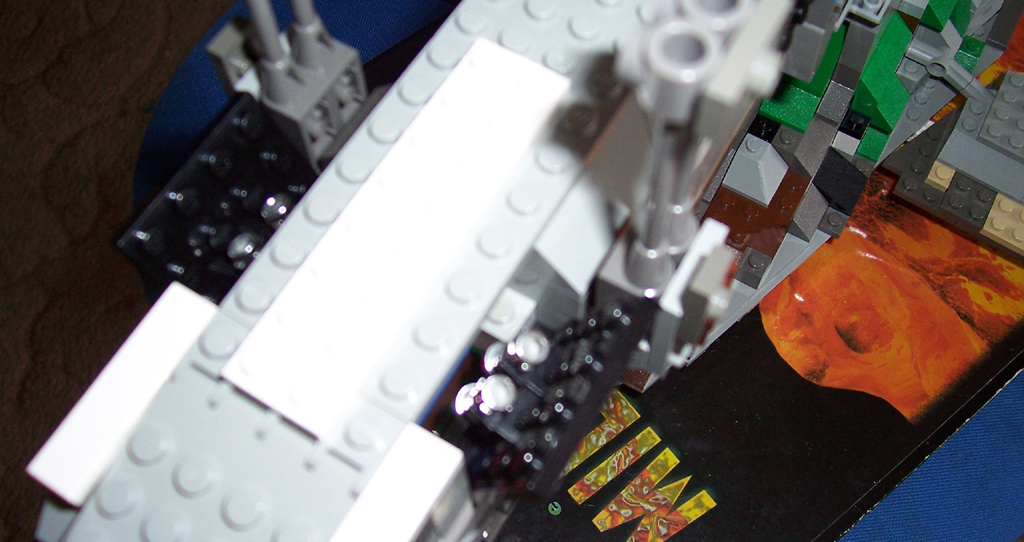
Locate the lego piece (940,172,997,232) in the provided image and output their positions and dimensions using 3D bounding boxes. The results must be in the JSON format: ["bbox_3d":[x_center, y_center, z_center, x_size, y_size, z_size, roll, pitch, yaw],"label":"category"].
[{"bbox_3d":[0.159,-0.024,0.336,0.016,0.005,0.016,29,70,16],"label":"lego piece"}]

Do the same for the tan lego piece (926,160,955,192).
[{"bbox_3d":[0.154,-0.034,0.345,0.008,0.005,0.008,27,70,12],"label":"tan lego piece"}]

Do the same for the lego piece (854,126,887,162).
[{"bbox_3d":[0.126,-0.047,0.335,0.008,0.010,0.013,27,69,15],"label":"lego piece"}]

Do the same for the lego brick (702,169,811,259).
[{"bbox_3d":[0.078,-0.021,0.308,0.024,0.007,0.034,27,70,12],"label":"lego brick"}]

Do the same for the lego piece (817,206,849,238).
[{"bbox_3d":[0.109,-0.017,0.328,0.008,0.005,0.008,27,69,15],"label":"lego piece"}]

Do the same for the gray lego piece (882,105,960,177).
[{"bbox_3d":[0.151,-0.050,0.355,0.016,0.005,0.041,27,70,12],"label":"gray lego piece"}]

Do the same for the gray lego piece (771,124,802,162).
[{"bbox_3d":[0.087,-0.040,0.308,0.009,0.011,0.009,27,70,12],"label":"gray lego piece"}]

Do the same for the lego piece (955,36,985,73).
[{"bbox_3d":[0.171,-0.080,0.363,0.008,0.011,0.015,27,70,12],"label":"lego piece"}]

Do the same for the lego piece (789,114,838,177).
[{"bbox_3d":[0.096,-0.040,0.308,0.008,0.010,0.016,27,70,12],"label":"lego piece"}]

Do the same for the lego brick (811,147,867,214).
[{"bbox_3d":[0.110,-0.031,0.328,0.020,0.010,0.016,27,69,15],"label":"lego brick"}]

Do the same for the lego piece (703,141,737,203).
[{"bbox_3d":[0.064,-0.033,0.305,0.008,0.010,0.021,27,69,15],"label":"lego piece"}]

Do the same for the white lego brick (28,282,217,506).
[{"bbox_3d":[-0.053,0.018,0.138,0.008,0.010,0.032,27,70,12],"label":"white lego brick"}]

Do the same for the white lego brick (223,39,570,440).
[{"bbox_3d":[-0.015,-0.007,0.136,0.016,0.005,0.064,28,67,13],"label":"white lego brick"}]

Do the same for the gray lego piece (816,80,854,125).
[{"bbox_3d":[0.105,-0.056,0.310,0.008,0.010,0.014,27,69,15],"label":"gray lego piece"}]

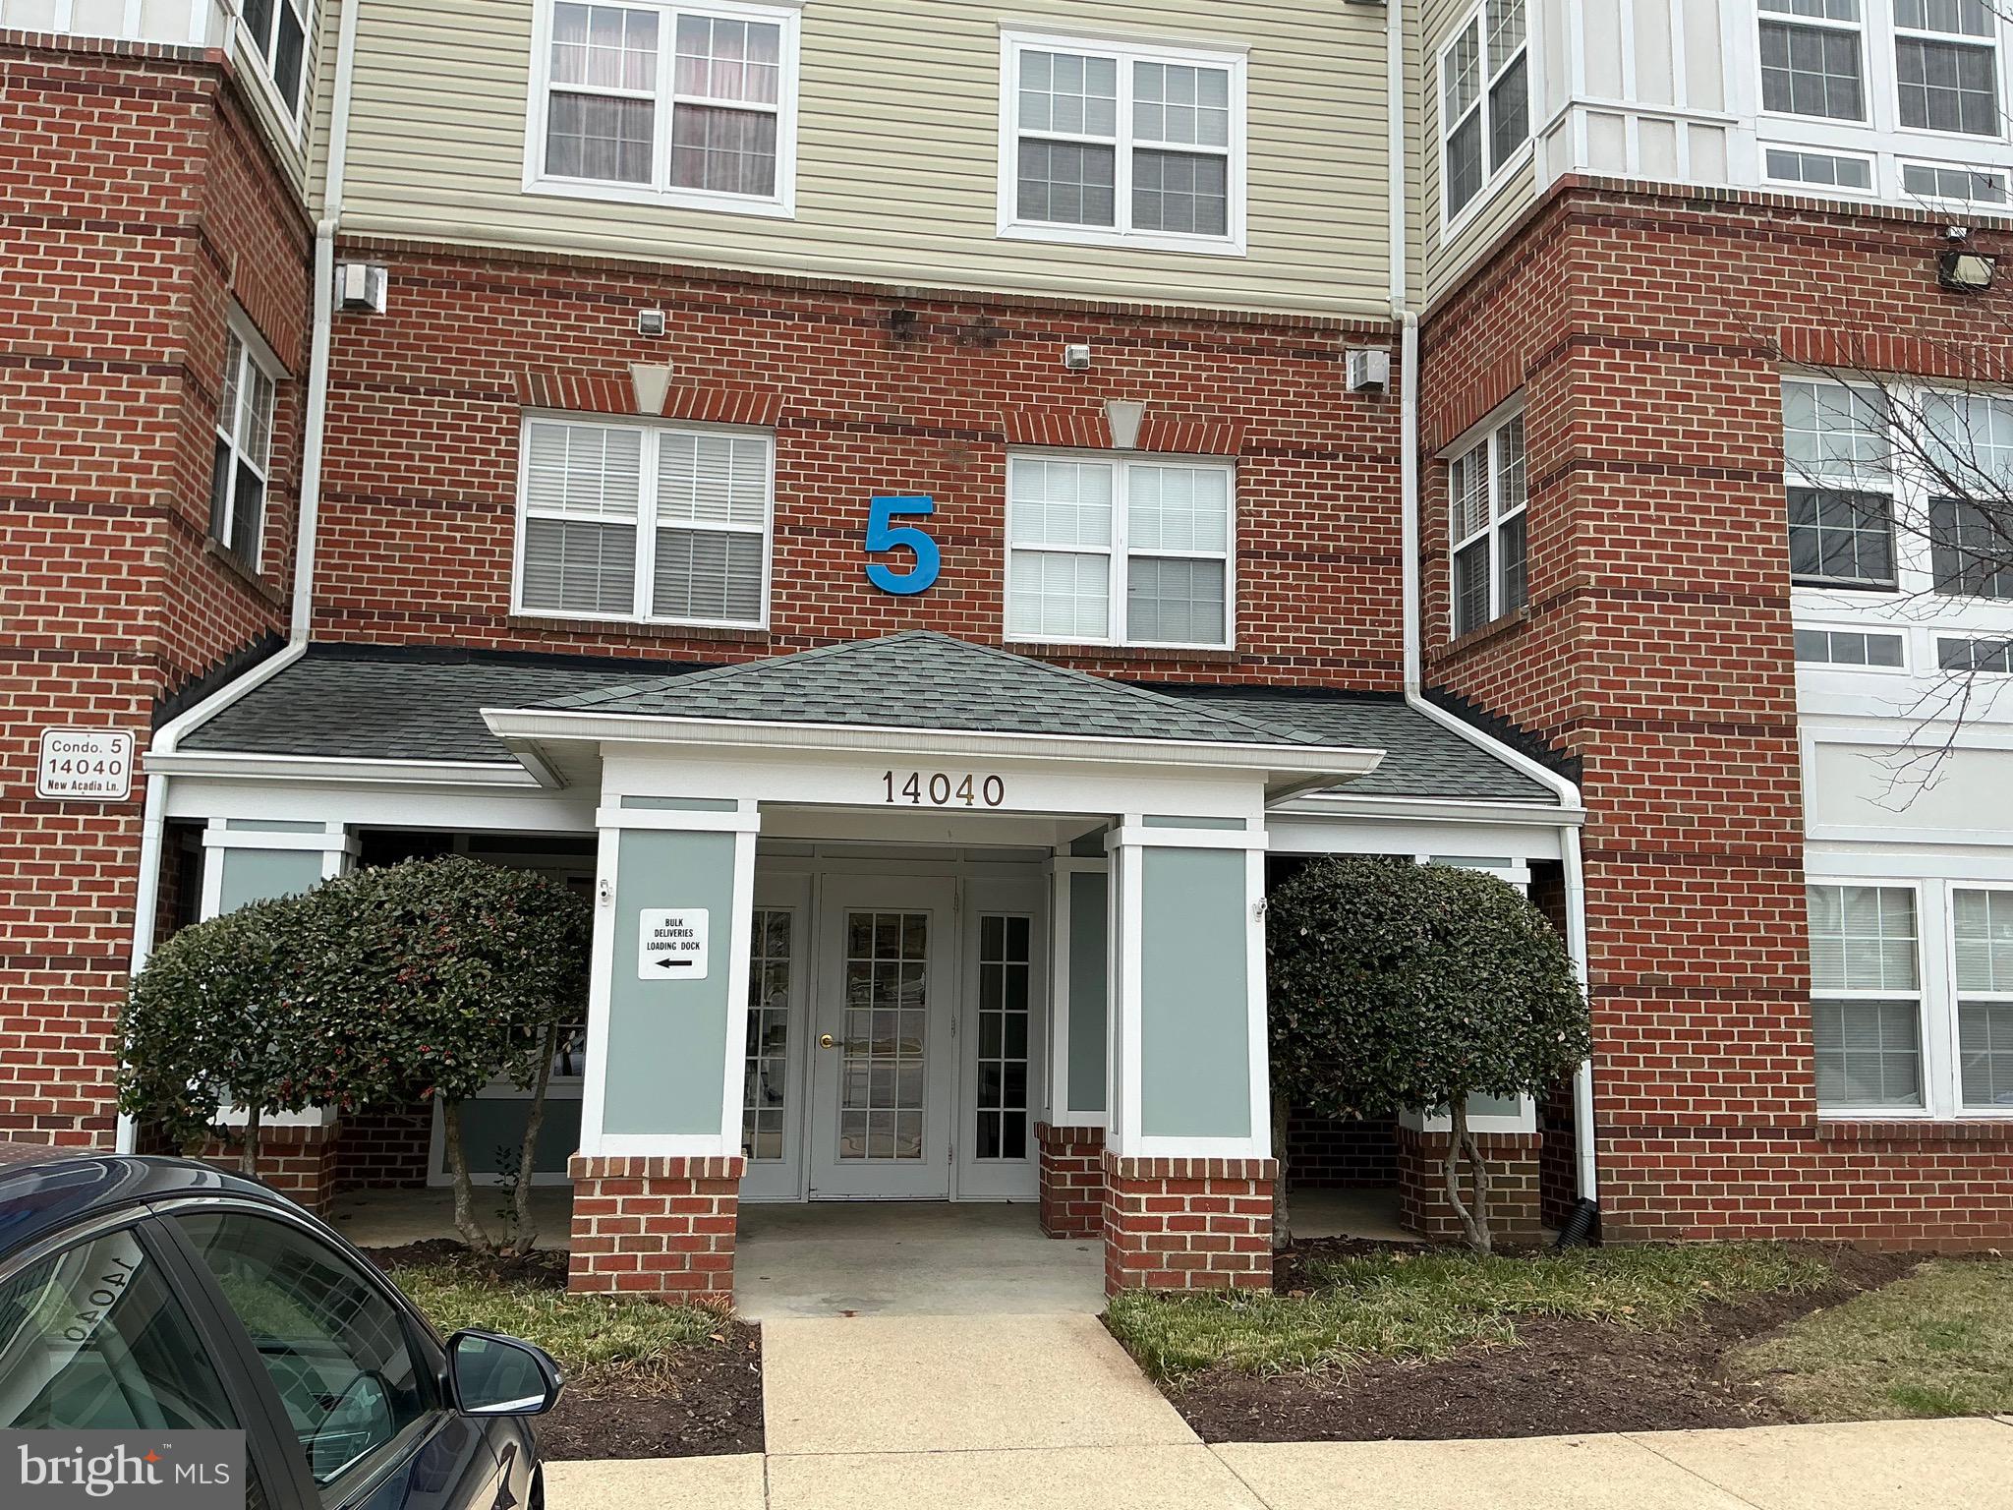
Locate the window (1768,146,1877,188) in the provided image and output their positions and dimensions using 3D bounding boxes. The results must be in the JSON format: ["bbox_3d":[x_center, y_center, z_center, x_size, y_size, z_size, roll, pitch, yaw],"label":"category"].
[{"bbox_3d":[5.369,-3.878,10.761,0.790,0.245,0.100,2,-8,-8],"label":"window"}]

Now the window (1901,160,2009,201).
[{"bbox_3d":[6.351,-3.829,10.903,0.790,0.245,0.100,2,-8,-8],"label":"window"}]

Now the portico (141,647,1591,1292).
[{"bbox_3d":[-0.559,0.925,9.168,8.100,3.590,4.420,2,-8,-8],"label":"portico"}]

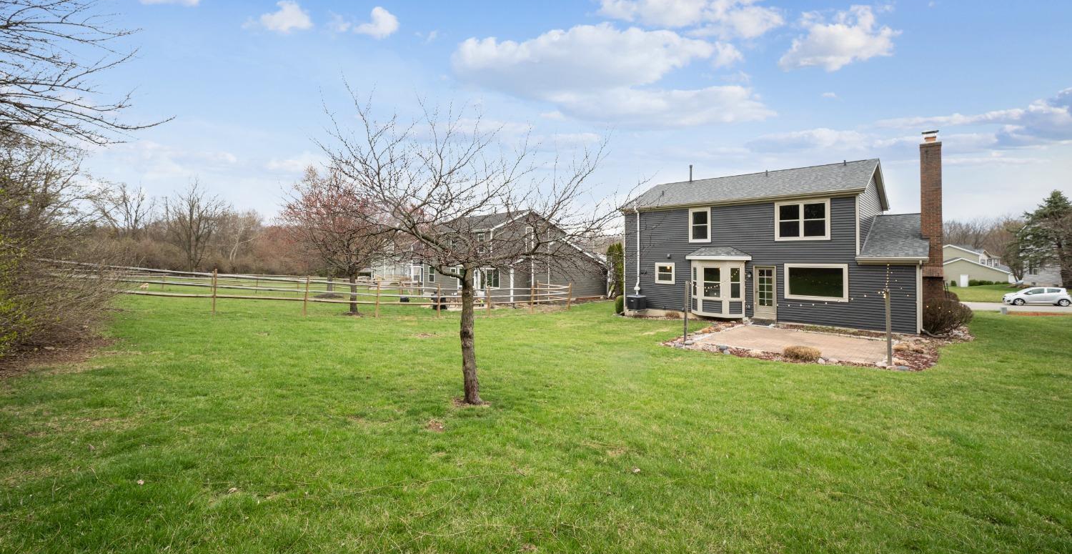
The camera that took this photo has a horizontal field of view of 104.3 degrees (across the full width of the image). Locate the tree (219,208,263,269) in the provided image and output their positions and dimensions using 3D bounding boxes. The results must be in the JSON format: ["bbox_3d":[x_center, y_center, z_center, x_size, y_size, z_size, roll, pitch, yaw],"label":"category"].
[{"bbox_3d":[-38.199,-5.049,54.000,5.000,8.000,5.000,-2,4,-35],"label":"tree"}]

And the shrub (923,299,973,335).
[{"bbox_3d":[15.050,1.440,15.280,1.400,1.290,1.550,3,4,44],"label":"shrub"}]

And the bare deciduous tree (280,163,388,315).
[{"bbox_3d":[-8.755,-1.655,18.500,4.800,6.500,4.800,-2,3,-25],"label":"bare deciduous tree"}]

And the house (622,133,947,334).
[{"bbox_3d":[12.406,-1.943,21.968,13.016,7.654,9.652,3,4,44],"label":"house"}]

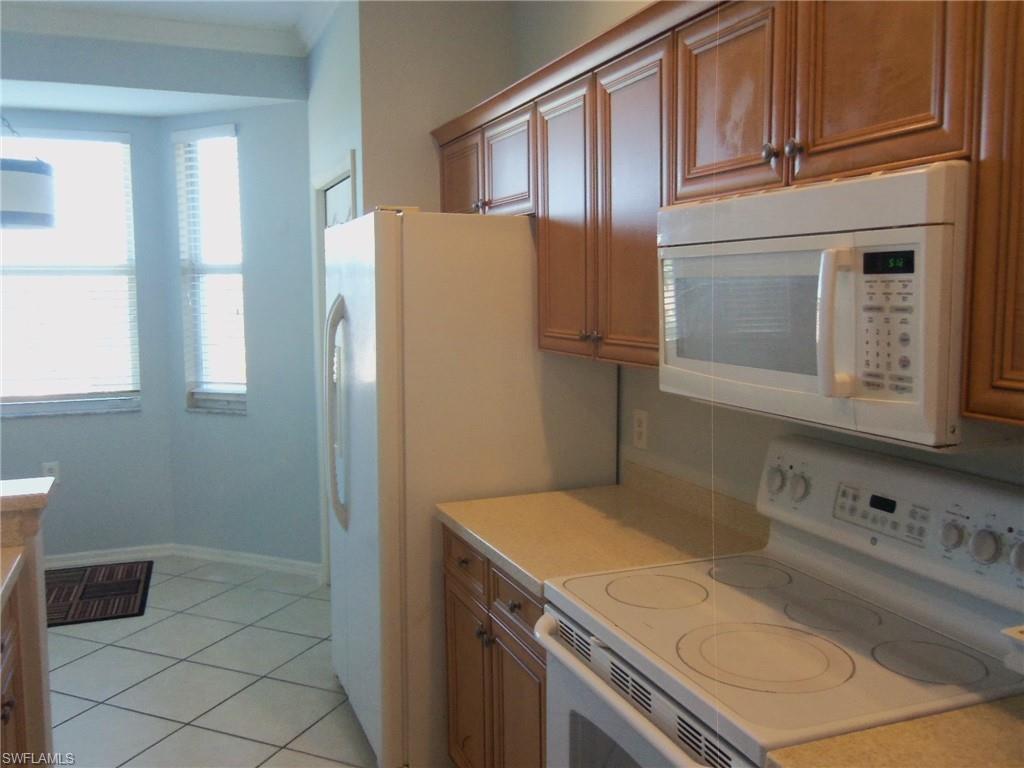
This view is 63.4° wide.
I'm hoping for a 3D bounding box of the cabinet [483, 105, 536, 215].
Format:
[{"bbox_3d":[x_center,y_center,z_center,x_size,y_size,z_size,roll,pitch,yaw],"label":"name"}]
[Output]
[{"bbox_3d":[0.138,-0.736,2.867,0.330,0.344,0.475,-2,7,-23],"label":"cabinet"}]

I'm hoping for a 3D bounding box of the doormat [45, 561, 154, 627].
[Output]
[{"bbox_3d":[-2.219,1.082,4.311,0.610,0.010,0.880,-2,7,-20],"label":"doormat"}]

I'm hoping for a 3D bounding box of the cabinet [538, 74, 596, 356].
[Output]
[{"bbox_3d":[0.304,-0.479,2.499,0.330,0.766,0.370,-2,7,-23],"label":"cabinet"}]

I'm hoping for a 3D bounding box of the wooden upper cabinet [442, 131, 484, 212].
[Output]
[{"bbox_3d":[-0.052,-0.790,3.307,0.330,0.349,0.480,-2,7,-23],"label":"wooden upper cabinet"}]

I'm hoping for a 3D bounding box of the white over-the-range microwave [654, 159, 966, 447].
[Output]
[{"bbox_3d":[0.640,-0.162,1.645,0.403,0.419,0.760,-2,7,-23],"label":"white over-the-range microwave"}]

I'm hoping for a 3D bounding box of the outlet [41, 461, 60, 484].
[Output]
[{"bbox_3d":[-2.587,0.496,4.645,0.078,0.122,0.012,-2,7,-19],"label":"outlet"}]

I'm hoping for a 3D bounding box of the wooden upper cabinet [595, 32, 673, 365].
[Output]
[{"bbox_3d":[0.448,-0.442,2.163,0.330,0.766,0.365,-2,7,-23],"label":"wooden upper cabinet"}]

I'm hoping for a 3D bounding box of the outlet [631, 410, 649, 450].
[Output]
[{"bbox_3d":[0.418,0.149,2.705,0.010,0.122,0.078,-2,7,-23],"label":"outlet"}]

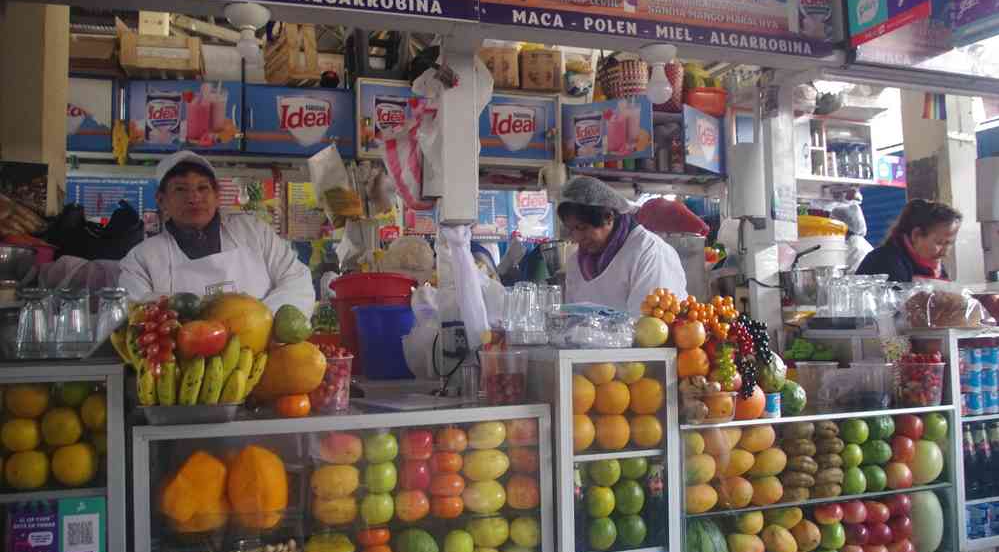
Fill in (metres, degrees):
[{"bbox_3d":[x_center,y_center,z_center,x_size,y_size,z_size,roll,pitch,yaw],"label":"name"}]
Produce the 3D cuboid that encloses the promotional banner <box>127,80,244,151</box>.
[{"bbox_3d":[-1.202,-0.607,2.850,0.415,0.265,0.020,0,-1,-9],"label":"promotional banner"}]

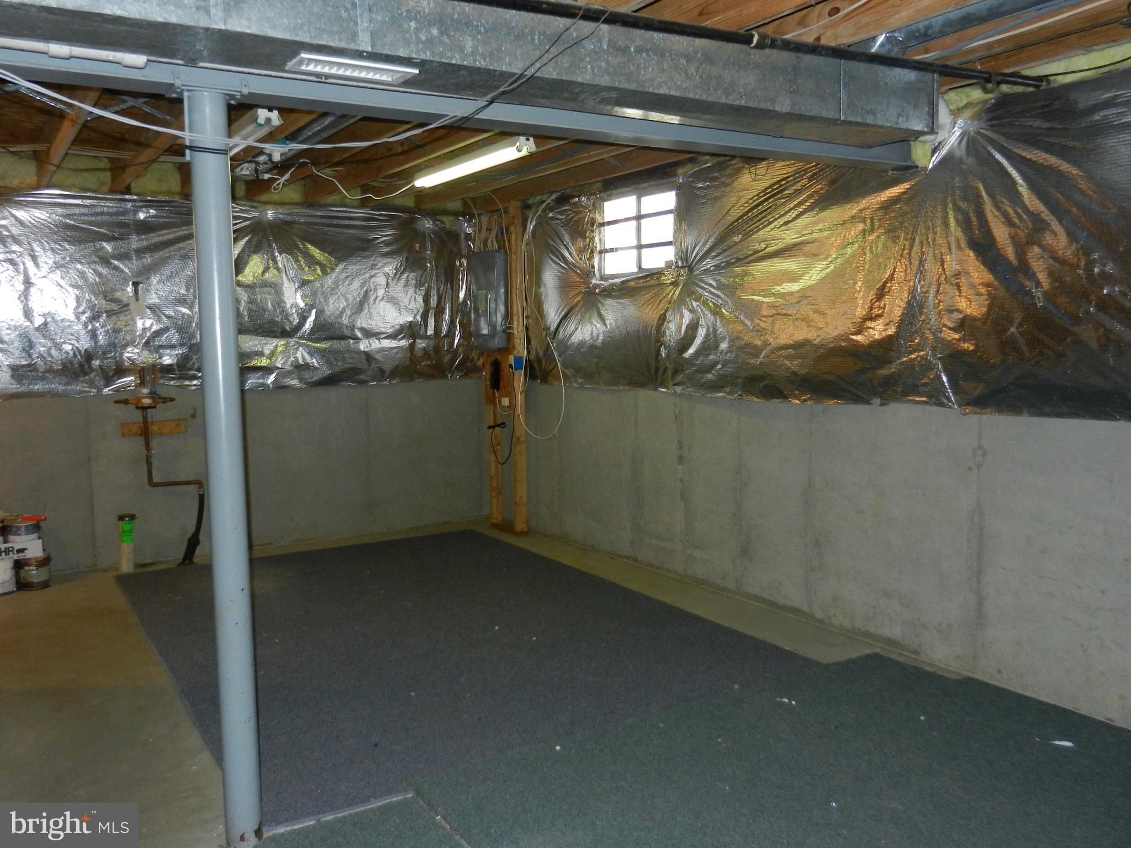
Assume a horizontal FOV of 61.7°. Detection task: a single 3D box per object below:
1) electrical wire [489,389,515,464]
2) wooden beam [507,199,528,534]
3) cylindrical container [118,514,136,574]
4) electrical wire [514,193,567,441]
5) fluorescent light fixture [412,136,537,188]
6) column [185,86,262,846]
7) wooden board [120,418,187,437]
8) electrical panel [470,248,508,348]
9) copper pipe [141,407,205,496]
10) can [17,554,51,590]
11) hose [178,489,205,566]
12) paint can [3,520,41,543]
[{"bbox_3d":[-0.475,0.013,6.908,0.055,0.540,0.360,-5,7,-32],"label":"electrical wire"},{"bbox_3d":[-0.344,-0.392,6.840,0.089,2.385,0.040,-5,7,-32],"label":"wooden beam"},{"bbox_3d":[-2.812,0.762,6.077,0.096,0.373,0.096,-5,7,-32],"label":"cylindrical container"},{"bbox_3d":[-0.172,-0.713,6.634,0.150,1.710,0.470,-5,7,-32],"label":"electrical wire"},{"bbox_3d":[-0.505,-1.340,4.914,0.110,0.085,1.245,-5,7,-32],"label":"fluorescent light fixture"},{"bbox_3d":[-0.982,0.165,2.740,0.104,2.188,0.104,-5,7,-32],"label":"column"},{"bbox_3d":[-2.739,0.028,6.321,0.406,0.086,0.035,-5,7,-32],"label":"wooden board"},{"bbox_3d":[-0.552,-0.881,6.847,0.105,0.685,0.370,-5,7,-32],"label":"electrical panel"},{"bbox_3d":[-2.616,0.182,6.321,0.370,0.600,0.110,-5,7,-32],"label":"copper pipe"},{"bbox_3d":[-3.226,0.898,5.744,0.172,0.187,0.175,-5,7,-32],"label":"can"},{"bbox_3d":[-2.492,0.687,6.293,0.180,0.467,0.170,-5,7,-32],"label":"hose"},{"bbox_3d":[-3.262,0.699,5.686,0.177,0.195,0.177,-5,7,-32],"label":"paint can"}]

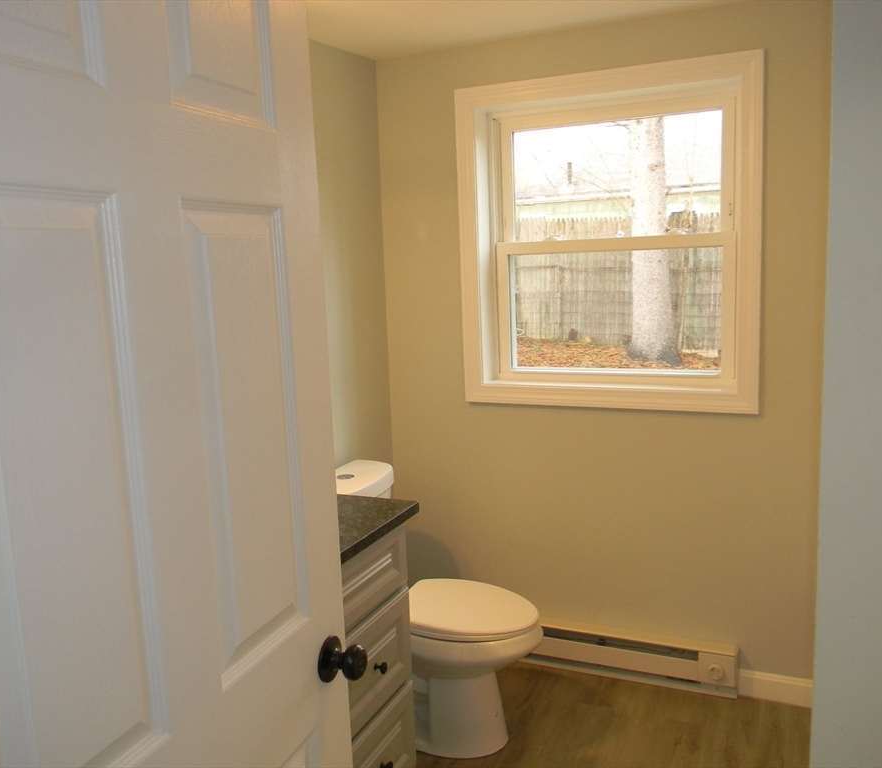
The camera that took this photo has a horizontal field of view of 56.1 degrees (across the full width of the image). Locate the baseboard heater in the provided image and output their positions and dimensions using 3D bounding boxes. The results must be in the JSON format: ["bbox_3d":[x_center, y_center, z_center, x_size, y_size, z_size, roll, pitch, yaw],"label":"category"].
[{"bbox_3d":[0.551,0.948,2.912,0.920,0.185,0.070,2,10,25],"label":"baseboard heater"}]

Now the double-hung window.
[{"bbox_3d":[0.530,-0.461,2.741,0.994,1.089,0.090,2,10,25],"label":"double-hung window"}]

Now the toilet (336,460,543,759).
[{"bbox_3d":[-0.030,0.707,2.620,0.742,0.800,0.396,2,10,25],"label":"toilet"}]

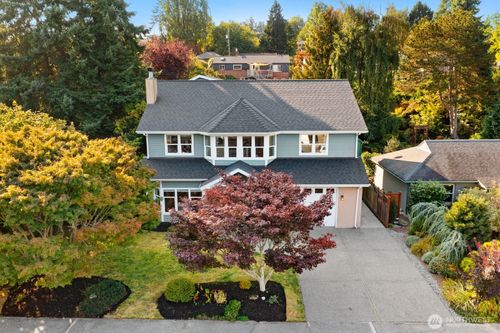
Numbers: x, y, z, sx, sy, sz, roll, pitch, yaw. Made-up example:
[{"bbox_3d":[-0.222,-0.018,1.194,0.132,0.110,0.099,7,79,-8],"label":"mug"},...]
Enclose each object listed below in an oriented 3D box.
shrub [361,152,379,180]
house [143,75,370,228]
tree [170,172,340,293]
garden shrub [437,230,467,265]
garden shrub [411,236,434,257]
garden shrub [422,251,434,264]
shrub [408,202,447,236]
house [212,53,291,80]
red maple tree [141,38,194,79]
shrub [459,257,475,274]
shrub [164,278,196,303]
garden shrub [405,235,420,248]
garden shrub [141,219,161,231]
[{"bbox_3d":[10.350,-0.133,33.559,1.800,2.600,1.800,0,11,0],"label":"shrub"},{"bbox_3d":[0.175,-1.569,24.816,12.400,8.150,11.000,0,12,0],"label":"house"},{"bbox_3d":[0.092,2.402,14.312,6.050,4.750,5.700,0,12,0],"label":"tree"},{"bbox_3d":[8.850,3.536,17.104,1.250,1.500,1.200,0,11,0],"label":"garden shrub"},{"bbox_3d":[7.970,3.692,17.948,1.050,0.880,1.000,0,11,0],"label":"garden shrub"},{"bbox_3d":[7.850,4.006,17.091,0.520,0.580,0.520,0,11,0],"label":"garden shrub"},{"bbox_3d":[9.350,2.772,20.471,1.850,1.750,1.600,0,11,0],"label":"shrub"},{"bbox_3d":[0.268,-18.247,73.819,14.800,5.600,9.000,0,12,0],"label":"house"},{"bbox_3d":[-10.028,-11.251,46.681,6.500,8.200,6.300,0,12,0],"label":"red maple tree"},{"bbox_3d":[8.980,4.099,16.142,0.650,0.750,0.620,0,11,0],"label":"shrub"},{"bbox_3d":[-2.520,4.461,14.093,1.150,0.800,1.100,0,11,0],"label":"shrub"},{"bbox_3d":[7.922,3.537,18.950,0.760,0.600,0.750,0,12,0],"label":"garden shrub"},{"bbox_3d":[-5.452,3.048,21.299,1.050,0.580,0.900,0,12,0],"label":"garden shrub"}]

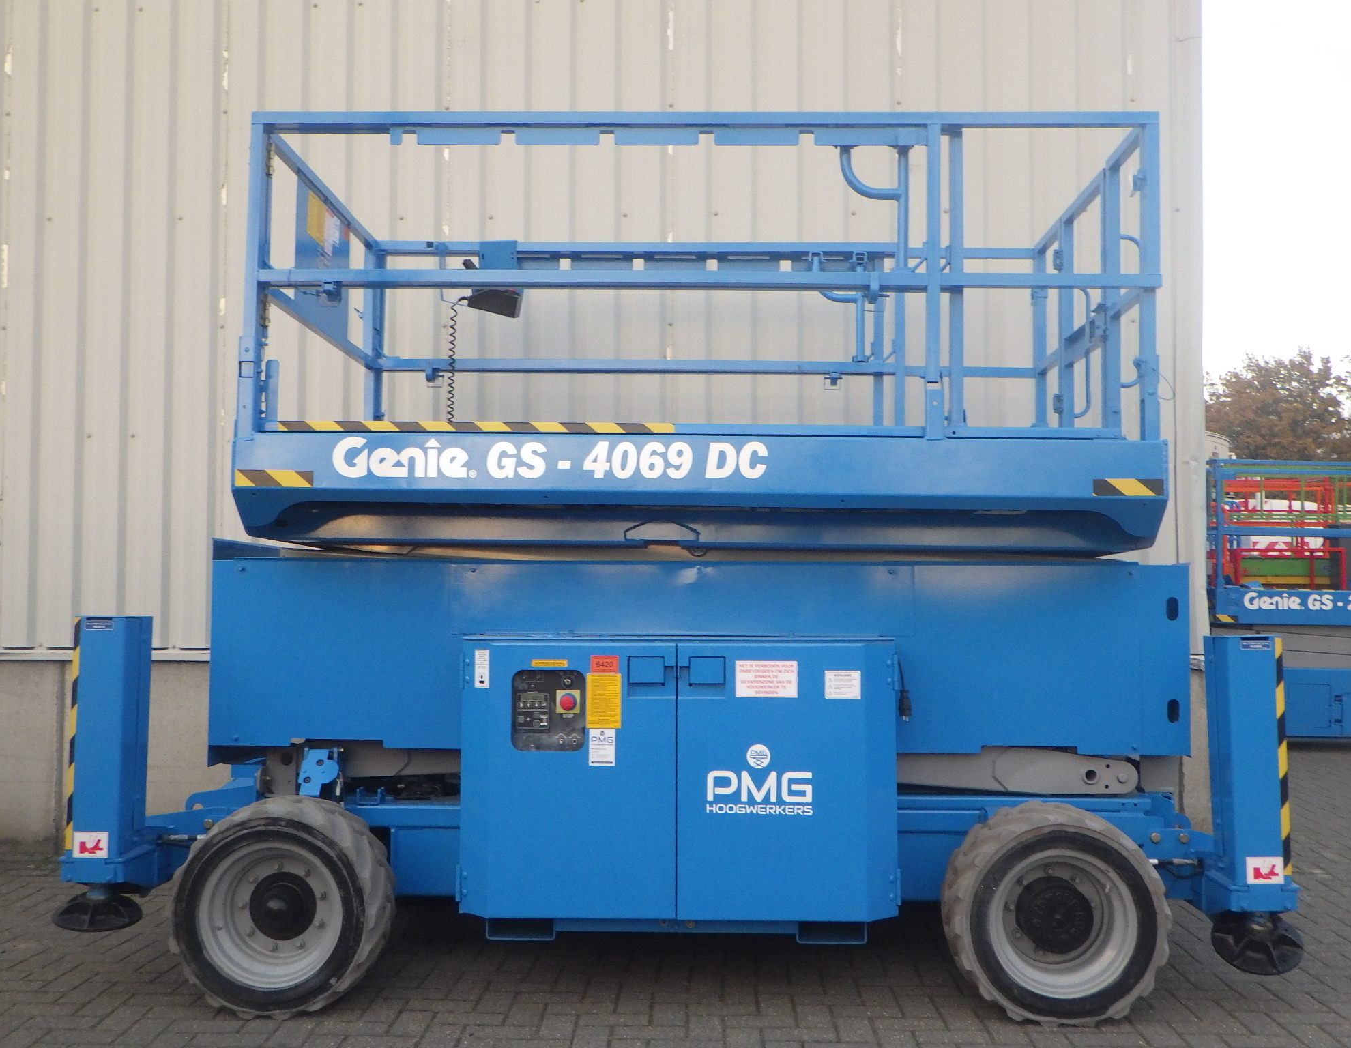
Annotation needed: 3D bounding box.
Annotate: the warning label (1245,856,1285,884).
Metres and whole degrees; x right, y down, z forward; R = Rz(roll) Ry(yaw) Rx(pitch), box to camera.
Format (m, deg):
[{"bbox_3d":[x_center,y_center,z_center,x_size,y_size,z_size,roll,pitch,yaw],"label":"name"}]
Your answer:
[{"bbox_3d":[1.718,1.009,3.995,0.108,0.078,0.010,0,-5,1],"label":"warning label"}]

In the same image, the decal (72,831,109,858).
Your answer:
[{"bbox_3d":[-1.725,0.949,4.054,0.106,0.075,0.010,0,-5,1],"label":"decal"}]

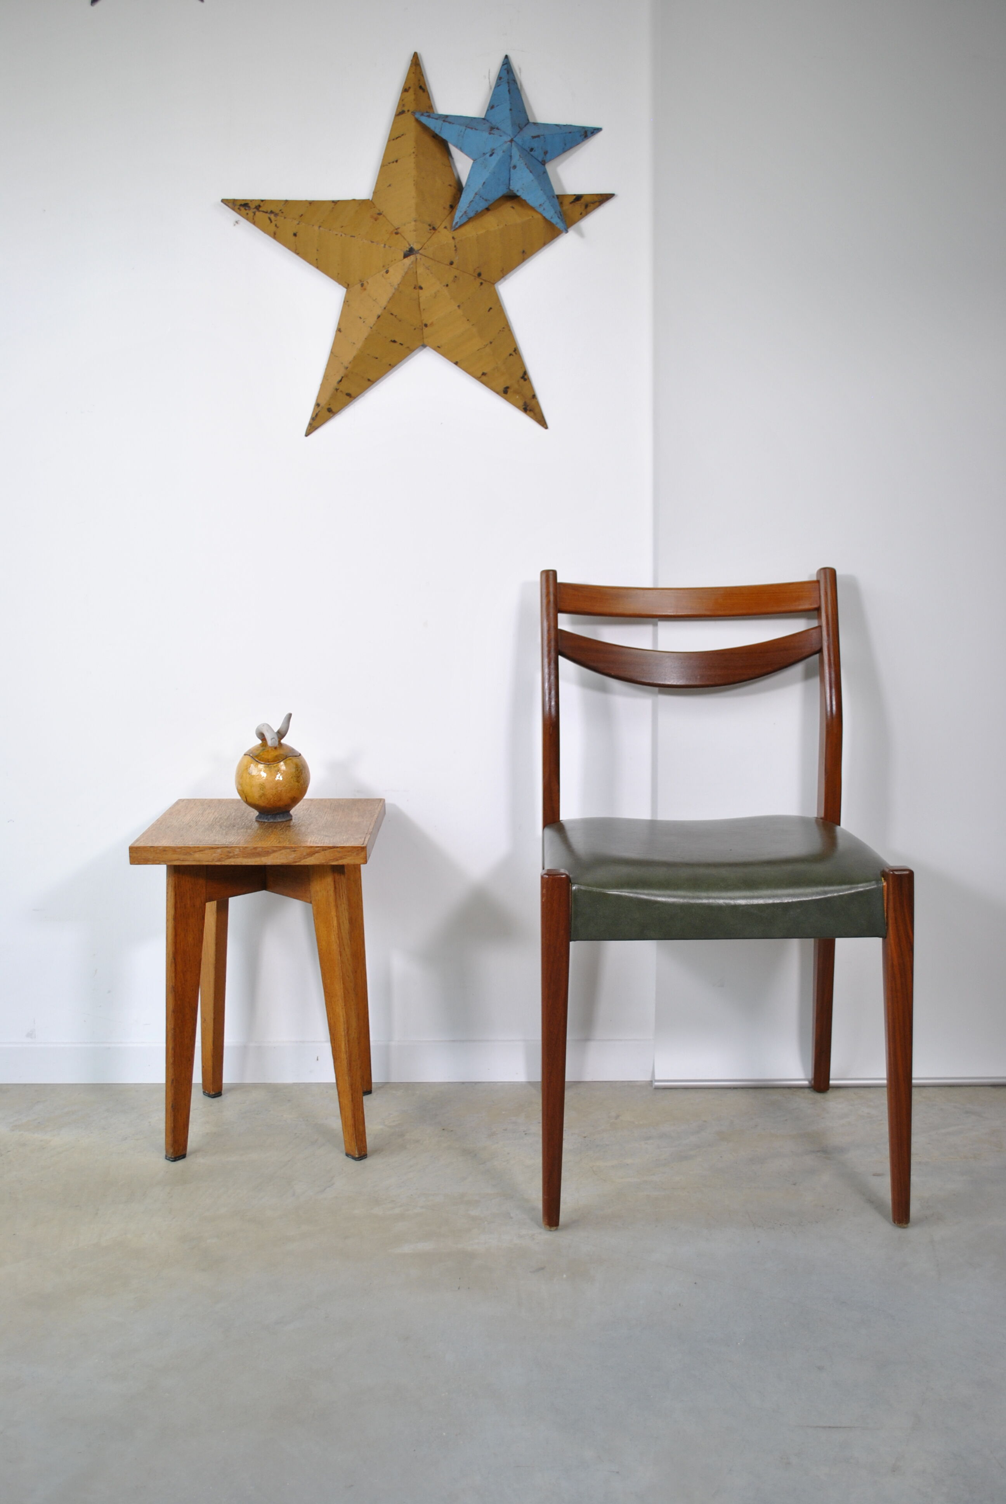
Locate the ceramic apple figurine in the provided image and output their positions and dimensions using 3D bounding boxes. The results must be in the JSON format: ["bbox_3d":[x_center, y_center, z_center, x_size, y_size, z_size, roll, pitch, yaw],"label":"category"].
[{"bbox_3d":[-0.338,0.024,2.216,0.109,0.154,0.108,0,7,0],"label":"ceramic apple figurine"}]

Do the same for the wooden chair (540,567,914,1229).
[{"bbox_3d":[0.278,0.168,2.101,0.461,0.820,0.507,0,8,1],"label":"wooden chair"}]

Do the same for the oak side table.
[{"bbox_3d":[-0.348,0.331,2.251,0.323,0.467,0.340,0,7,0],"label":"oak side table"}]

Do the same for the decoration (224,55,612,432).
[{"bbox_3d":[-0.128,-0.770,2.285,0.591,0.569,0.081,0,7,0],"label":"decoration"}]

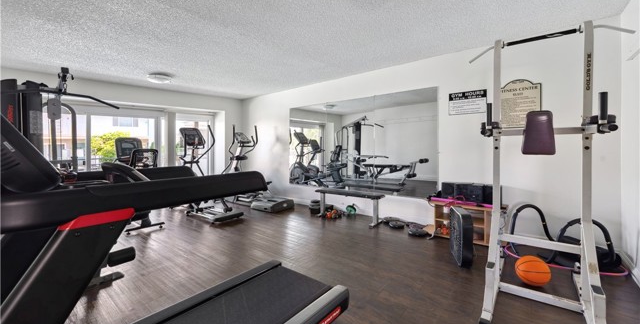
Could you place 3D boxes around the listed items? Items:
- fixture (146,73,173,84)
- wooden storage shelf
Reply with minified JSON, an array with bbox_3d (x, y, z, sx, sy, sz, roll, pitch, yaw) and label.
[{"bbox_3d":[-2.711,-1.406,4.206,0.350,0.080,0.350,0,3,38],"label":"fixture"},{"bbox_3d":[1.895,0.741,3.154,0.810,0.450,0.350,0,3,38],"label":"wooden storage shelf"}]

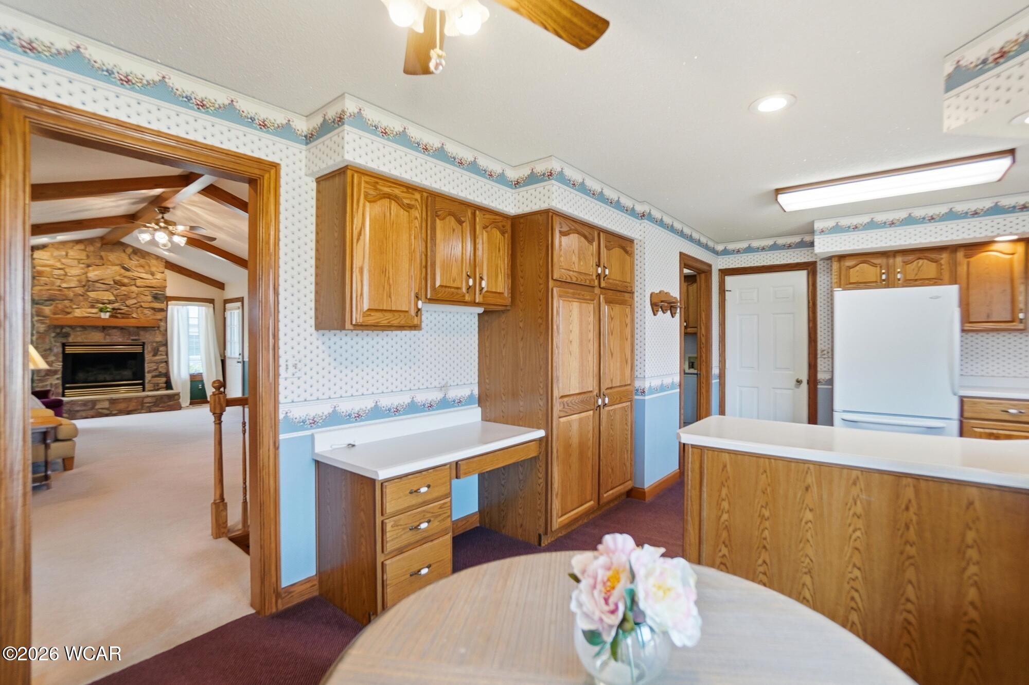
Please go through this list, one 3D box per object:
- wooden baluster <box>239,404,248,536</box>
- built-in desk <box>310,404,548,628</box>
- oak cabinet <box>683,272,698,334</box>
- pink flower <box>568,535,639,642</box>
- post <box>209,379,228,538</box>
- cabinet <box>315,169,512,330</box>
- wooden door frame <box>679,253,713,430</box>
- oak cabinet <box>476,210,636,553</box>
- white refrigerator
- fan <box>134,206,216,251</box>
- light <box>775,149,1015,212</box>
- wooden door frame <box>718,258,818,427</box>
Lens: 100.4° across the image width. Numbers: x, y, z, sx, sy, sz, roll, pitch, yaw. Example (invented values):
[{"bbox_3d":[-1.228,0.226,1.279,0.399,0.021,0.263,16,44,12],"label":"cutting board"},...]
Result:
[{"bbox_3d":[-1.839,0.856,2.925,0.034,0.861,0.034,0,0,40],"label":"wooden baluster"},{"bbox_3d":[-0.422,0.881,2.465,0.569,0.822,1.189,0,0,40],"label":"built-in desk"},{"bbox_3d":[2.237,-0.479,5.536,0.716,0.746,0.328,0,0,40],"label":"oak cabinet"},{"bbox_3d":[0.143,0.394,0.690,0.105,0.155,0.105,0,0,-24],"label":"pink flower"},{"bbox_3d":[-1.985,0.770,2.880,0.090,1.055,0.090,0,0,37],"label":"post"},{"bbox_3d":[-0.520,-0.450,2.545,0.325,0.770,1.164,0,0,40],"label":"cabinet"},{"bbox_3d":[1.832,0.229,4.411,0.139,2.124,1.015,0,0,40],"label":"wooden door frame"},{"bbox_3d":[0.370,0.223,3.300,0.600,2.134,1.150,0,0,41],"label":"oak cabinet"},{"bbox_3d":[3.325,0.419,3.787,0.755,1.725,0.770,0,0,39],"label":"white refrigerator"},{"bbox_3d":[-4.800,-1.570,5.880,1.120,0.580,1.120,0,0,-35],"label":"fan"},{"bbox_3d":[2.590,-1.116,3.045,1.210,0.080,0.390,0,0,37],"label":"light"},{"bbox_3d":[2.692,0.235,4.594,0.915,2.109,0.100,0,0,40],"label":"wooden door frame"}]

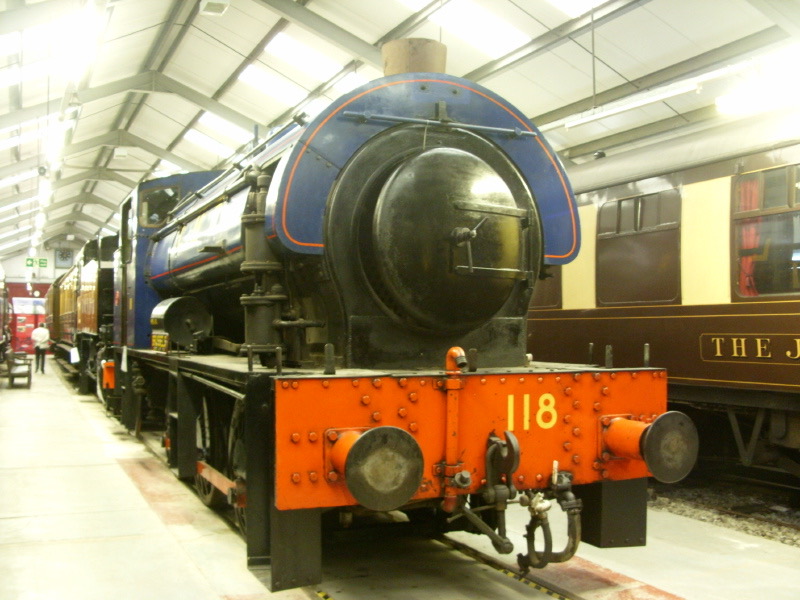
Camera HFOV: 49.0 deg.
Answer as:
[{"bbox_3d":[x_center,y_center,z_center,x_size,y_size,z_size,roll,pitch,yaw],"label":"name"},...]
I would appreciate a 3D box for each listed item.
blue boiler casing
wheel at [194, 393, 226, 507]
[{"bbox_3d":[-0.877,-0.761,8.350,2.190,1.250,5.770,1,-2,-23],"label":"blue boiler casing"},{"bbox_3d":[-1.820,1.347,8.573,0.150,1.300,1.300,1,-2,-23],"label":"wheel"}]

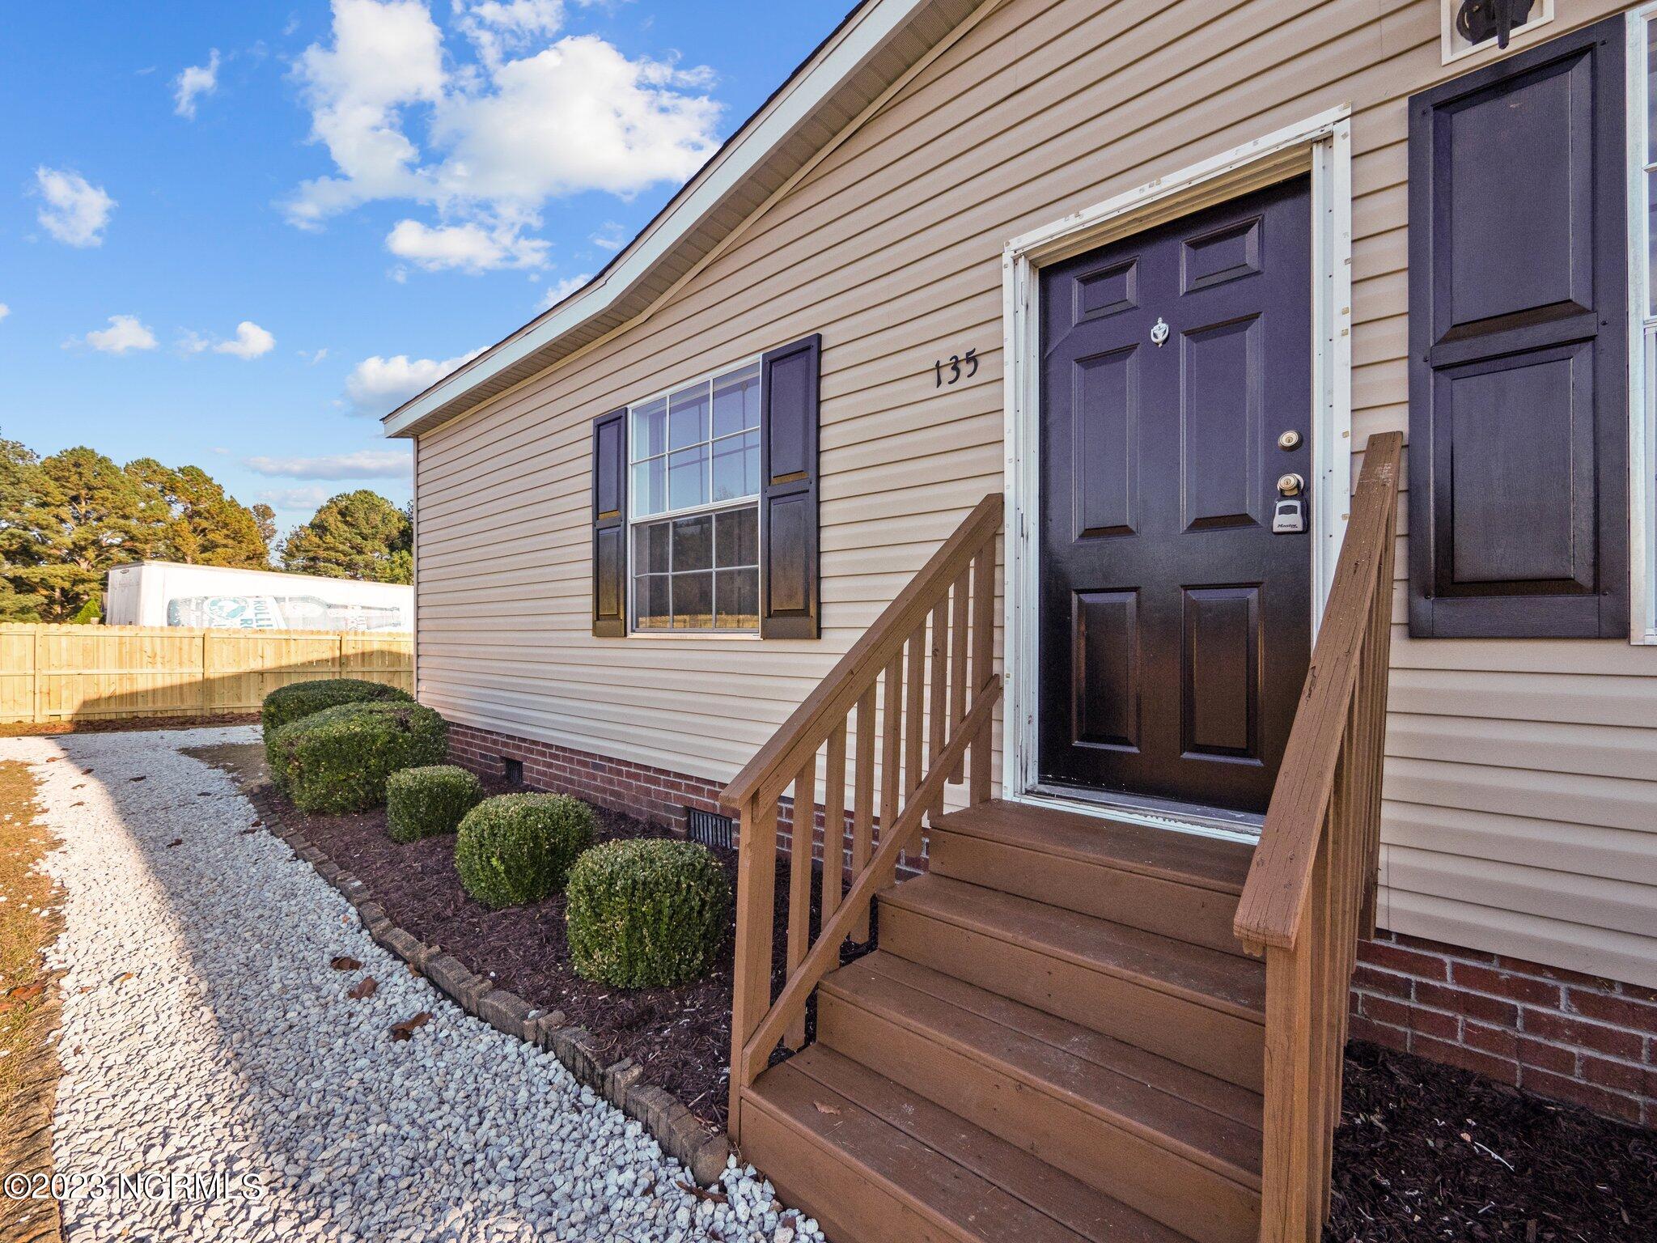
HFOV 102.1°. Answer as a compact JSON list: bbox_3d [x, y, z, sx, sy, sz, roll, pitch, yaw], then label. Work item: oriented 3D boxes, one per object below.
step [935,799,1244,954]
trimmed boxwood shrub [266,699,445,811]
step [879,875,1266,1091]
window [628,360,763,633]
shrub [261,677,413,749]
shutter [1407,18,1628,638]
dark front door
[{"bbox_3d":[0.893,0.745,2.050,1.054,0.168,0.469,-1,-1,40],"label":"step"},{"bbox_3d":[-3.288,0.892,4.769,1.100,0.670,0.930,-1,-1,40],"label":"trimmed boxwood shrub"},{"bbox_3d":[0.647,0.900,1.758,1.054,0.171,0.293,-1,-1,40],"label":"step"},{"bbox_3d":[-0.780,-0.622,3.814,1.198,1.439,0.080,-1,-1,40],"label":"window"},{"bbox_3d":[-4.161,0.864,5.712,1.050,0.750,1.020,-1,-1,40],"label":"shrub"},{"bbox_3d":[1.697,-0.677,1.668,0.378,1.438,0.030,-1,-1,40],"label":"shutter"},{"bbox_3d":[1.152,-0.374,2.301,0.854,1.968,0.045,-1,-1,40],"label":"dark front door"}]

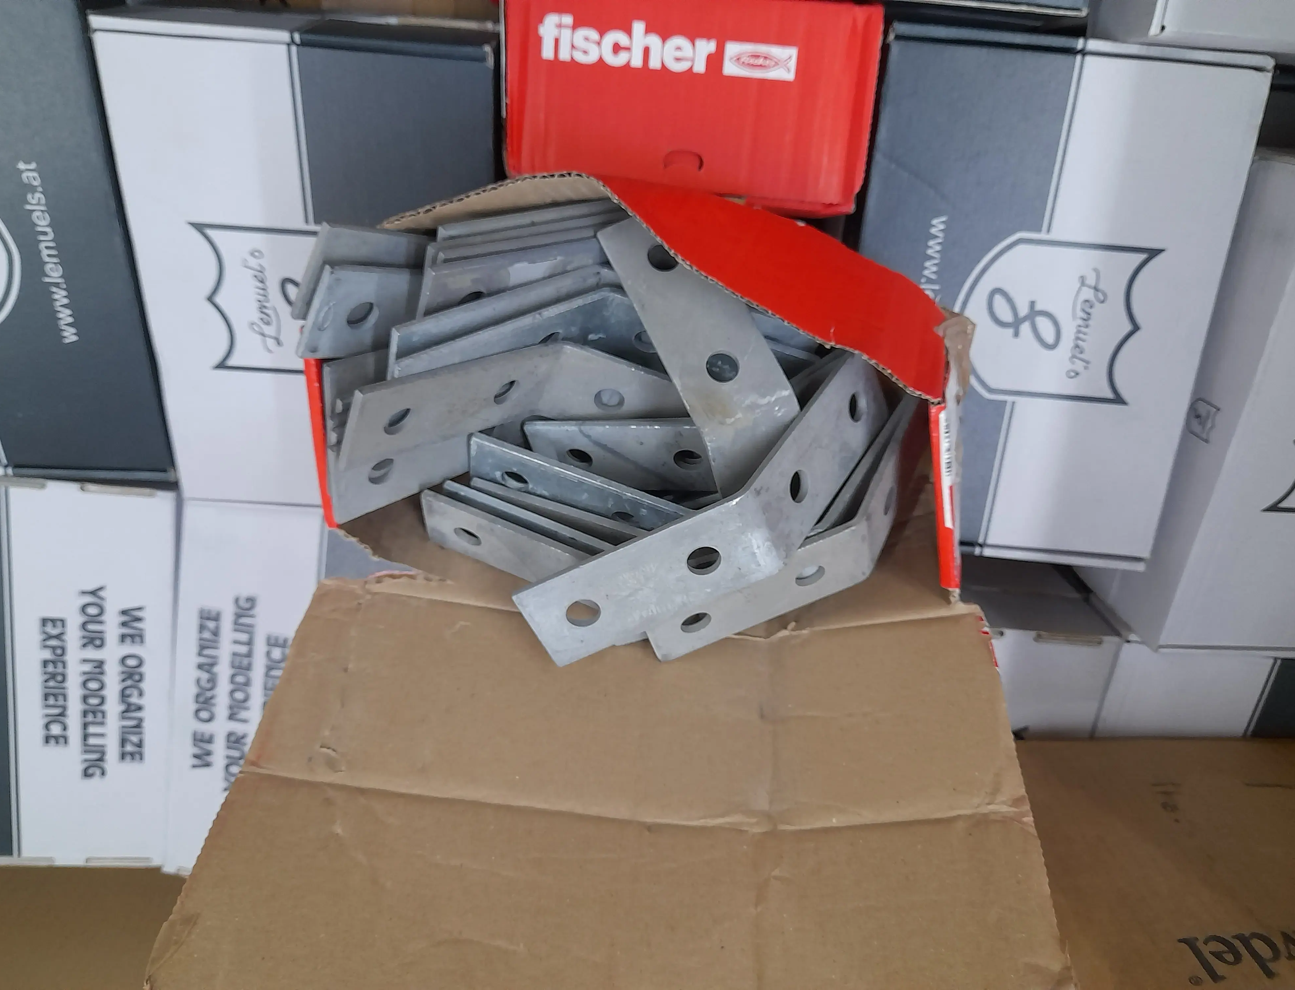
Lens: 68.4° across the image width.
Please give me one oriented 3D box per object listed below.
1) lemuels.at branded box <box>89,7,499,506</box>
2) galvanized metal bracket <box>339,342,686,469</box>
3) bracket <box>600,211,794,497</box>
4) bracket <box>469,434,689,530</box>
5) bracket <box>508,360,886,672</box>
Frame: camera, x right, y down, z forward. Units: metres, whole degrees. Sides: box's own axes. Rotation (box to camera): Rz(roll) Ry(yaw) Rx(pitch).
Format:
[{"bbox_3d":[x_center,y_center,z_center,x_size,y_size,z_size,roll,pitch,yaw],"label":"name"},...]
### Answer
[{"bbox_3d":[-0.204,-0.135,0.616,0.211,0.302,0.065,4,32,-5],"label":"lemuels.at branded box"},{"bbox_3d":[-0.036,-0.037,0.403,0.179,0.040,0.042,1,50,-27],"label":"galvanized metal bracket"},{"bbox_3d":[0.036,-0.029,0.382,0.040,0.179,0.042,-25,13,-11],"label":"bracket"},{"bbox_3d":[0.014,0.002,0.418,0.179,0.040,0.042,1,59,-11],"label":"bracket"},{"bbox_3d":[0.035,0.007,0.374,0.179,0.040,0.042,-36,32,-12],"label":"bracket"}]

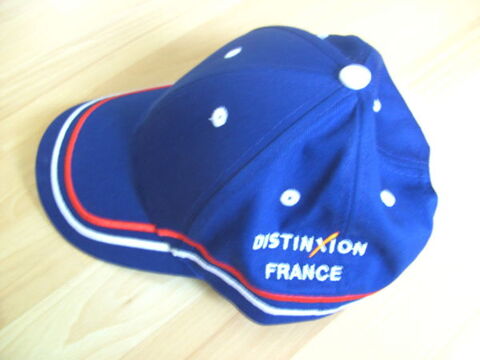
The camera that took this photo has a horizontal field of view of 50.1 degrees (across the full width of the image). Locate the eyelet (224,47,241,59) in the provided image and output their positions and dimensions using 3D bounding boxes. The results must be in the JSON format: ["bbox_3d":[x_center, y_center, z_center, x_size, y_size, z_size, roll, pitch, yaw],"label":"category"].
[{"bbox_3d":[-0.004,-0.082,0.331,0.011,0.002,0.011,-42,25,-28],"label":"eyelet"}]

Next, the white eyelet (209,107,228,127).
[{"bbox_3d":[-0.012,-0.036,0.297,0.011,0.002,0.011,-38,55,22],"label":"white eyelet"}]

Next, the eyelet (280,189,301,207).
[{"bbox_3d":[0.027,0.010,0.280,0.011,0.011,0.002,4,26,-1],"label":"eyelet"}]

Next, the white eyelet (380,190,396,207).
[{"bbox_3d":[0.083,0.010,0.288,0.010,0.010,0.002,-36,19,-25],"label":"white eyelet"}]

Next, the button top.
[{"bbox_3d":[0.066,-0.058,0.291,0.018,0.007,0.018,2,55,-2],"label":"button top"}]

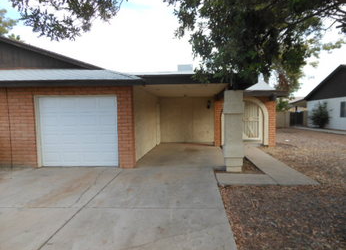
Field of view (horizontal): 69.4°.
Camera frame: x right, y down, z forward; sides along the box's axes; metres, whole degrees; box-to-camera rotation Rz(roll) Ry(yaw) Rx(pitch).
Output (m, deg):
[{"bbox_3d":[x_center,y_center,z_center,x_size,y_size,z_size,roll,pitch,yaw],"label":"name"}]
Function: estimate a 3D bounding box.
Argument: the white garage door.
[{"bbox_3d":[-2.817,0.188,7.539,2.465,2.095,0.120,0,3,5],"label":"white garage door"}]

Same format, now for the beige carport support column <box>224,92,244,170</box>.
[{"bbox_3d":[1.652,0.163,6.917,0.510,2.195,0.480,0,3,5],"label":"beige carport support column"}]

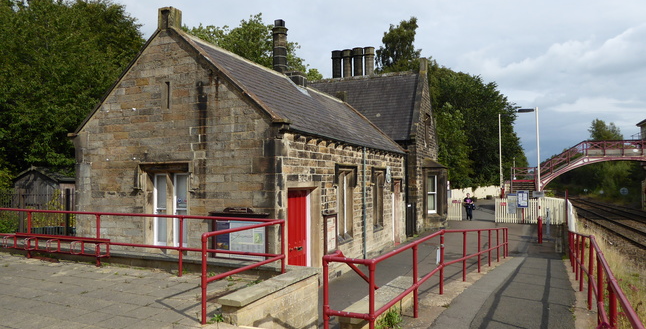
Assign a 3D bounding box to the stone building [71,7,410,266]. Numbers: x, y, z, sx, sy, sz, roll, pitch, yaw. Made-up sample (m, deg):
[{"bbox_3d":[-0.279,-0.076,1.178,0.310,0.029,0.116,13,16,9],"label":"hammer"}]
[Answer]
[{"bbox_3d":[-1.171,-0.504,14.672,5.700,6.980,11.500,-1,-2,23],"label":"stone building"}]

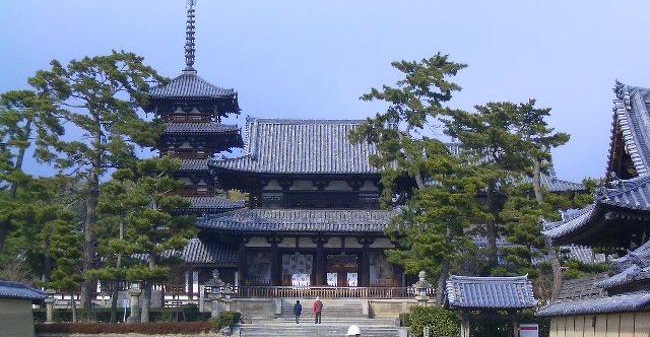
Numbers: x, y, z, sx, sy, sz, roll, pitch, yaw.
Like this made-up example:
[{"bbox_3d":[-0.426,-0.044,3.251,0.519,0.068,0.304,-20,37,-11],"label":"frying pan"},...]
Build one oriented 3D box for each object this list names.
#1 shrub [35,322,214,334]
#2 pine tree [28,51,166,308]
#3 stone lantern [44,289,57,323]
[{"bbox_3d":[-8.206,6.398,55.773,7.554,0.483,0.800,0,-6,1],"label":"shrub"},{"bbox_3d":[-13.431,1.063,82.000,8.200,15.830,7.600,0,-7,1],"label":"pine tree"},{"bbox_3d":[-13.819,6.955,70.000,0.600,1.702,0.600,0,-7,1],"label":"stone lantern"}]

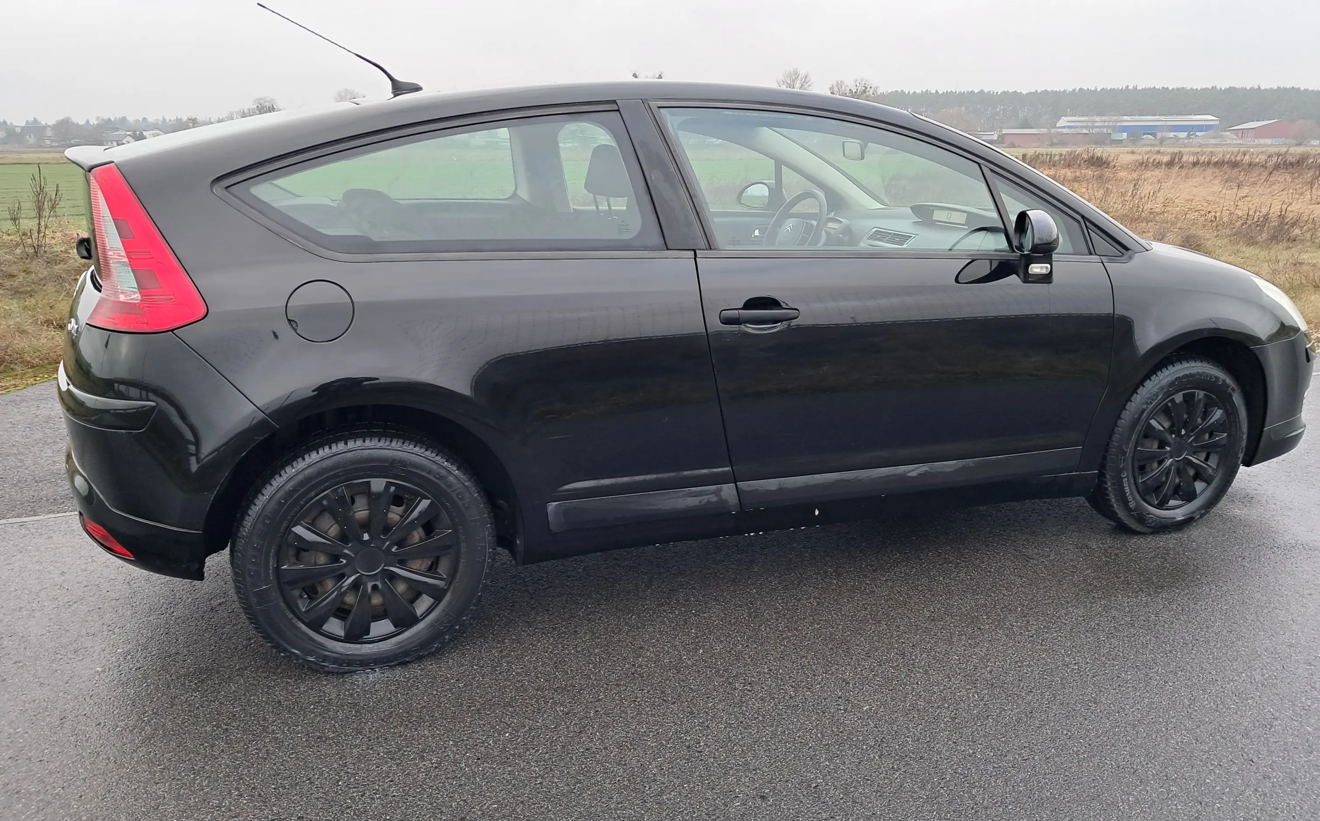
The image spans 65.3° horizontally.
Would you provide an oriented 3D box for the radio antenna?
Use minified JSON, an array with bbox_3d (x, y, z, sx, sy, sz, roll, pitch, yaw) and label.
[{"bbox_3d":[-0.917,-1.042,2.981,0.445,0.245,0.045,-6,16,-20],"label":"radio antenna"}]

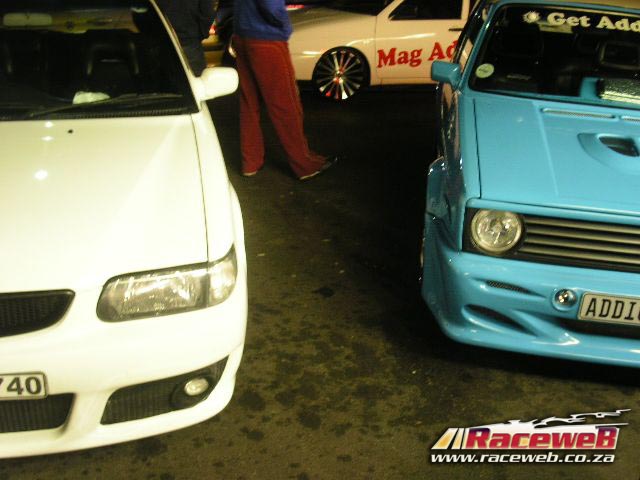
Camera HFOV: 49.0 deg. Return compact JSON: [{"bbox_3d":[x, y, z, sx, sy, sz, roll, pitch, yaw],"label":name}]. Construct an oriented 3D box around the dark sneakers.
[{"bbox_3d":[-0.004,-0.506,4.859,0.300,0.115,0.115,-16,31,-31],"label":"dark sneakers"}]

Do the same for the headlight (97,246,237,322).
[{"bbox_3d":[-0.492,0.127,2.270,0.440,0.160,0.220,-6,27,-13],"label":"headlight"}]

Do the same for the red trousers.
[{"bbox_3d":[-0.261,-0.910,4.685,0.500,0.980,0.400,10,28,18],"label":"red trousers"}]

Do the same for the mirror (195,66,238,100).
[{"bbox_3d":[-0.474,-0.728,3.237,0.200,0.140,0.110,-3,26,-7],"label":"mirror"}]

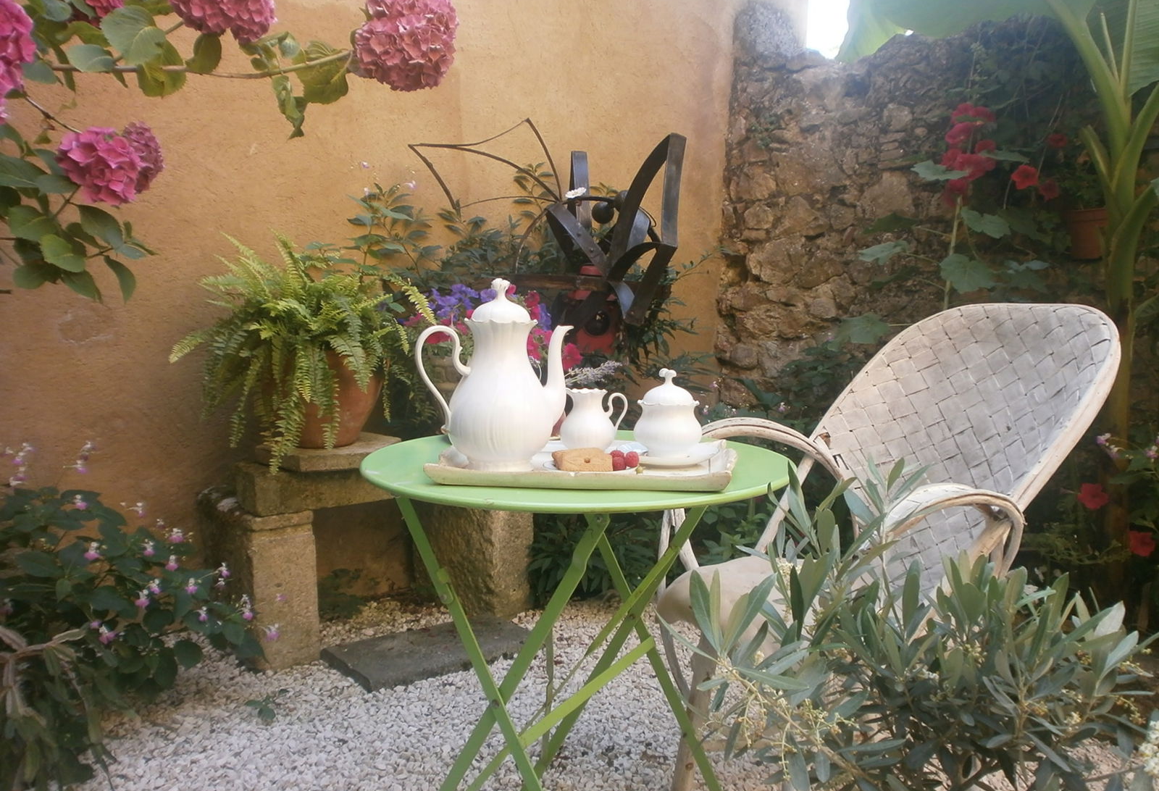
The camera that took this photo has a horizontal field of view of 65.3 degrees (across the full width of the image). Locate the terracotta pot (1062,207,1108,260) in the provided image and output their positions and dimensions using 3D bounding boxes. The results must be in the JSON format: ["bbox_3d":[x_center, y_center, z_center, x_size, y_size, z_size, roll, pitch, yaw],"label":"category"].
[{"bbox_3d":[1.391,-0.442,2.480,0.118,0.142,0.118,4,8,29],"label":"terracotta pot"}]

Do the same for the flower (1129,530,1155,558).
[{"bbox_3d":[1.372,0.361,2.200,0.066,0.068,0.040,5,8,32],"label":"flower"}]

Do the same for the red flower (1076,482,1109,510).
[{"bbox_3d":[1.248,0.246,2.200,0.075,0.066,0.042,4,8,30],"label":"red flower"}]

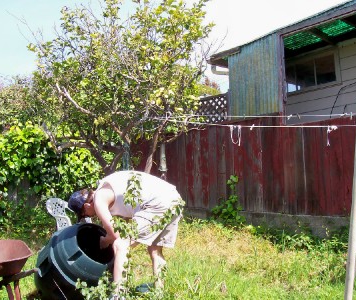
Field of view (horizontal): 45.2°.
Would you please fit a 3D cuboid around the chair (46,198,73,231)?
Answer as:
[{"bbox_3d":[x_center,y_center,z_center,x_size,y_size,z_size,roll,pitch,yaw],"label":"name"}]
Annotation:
[{"bbox_3d":[-1.510,1.070,5.700,0.560,0.840,0.570,3,-7,-37],"label":"chair"}]

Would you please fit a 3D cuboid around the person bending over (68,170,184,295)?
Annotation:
[{"bbox_3d":[-0.440,0.700,3.700,0.930,1.000,0.520,-2,-5,9],"label":"person bending over"}]

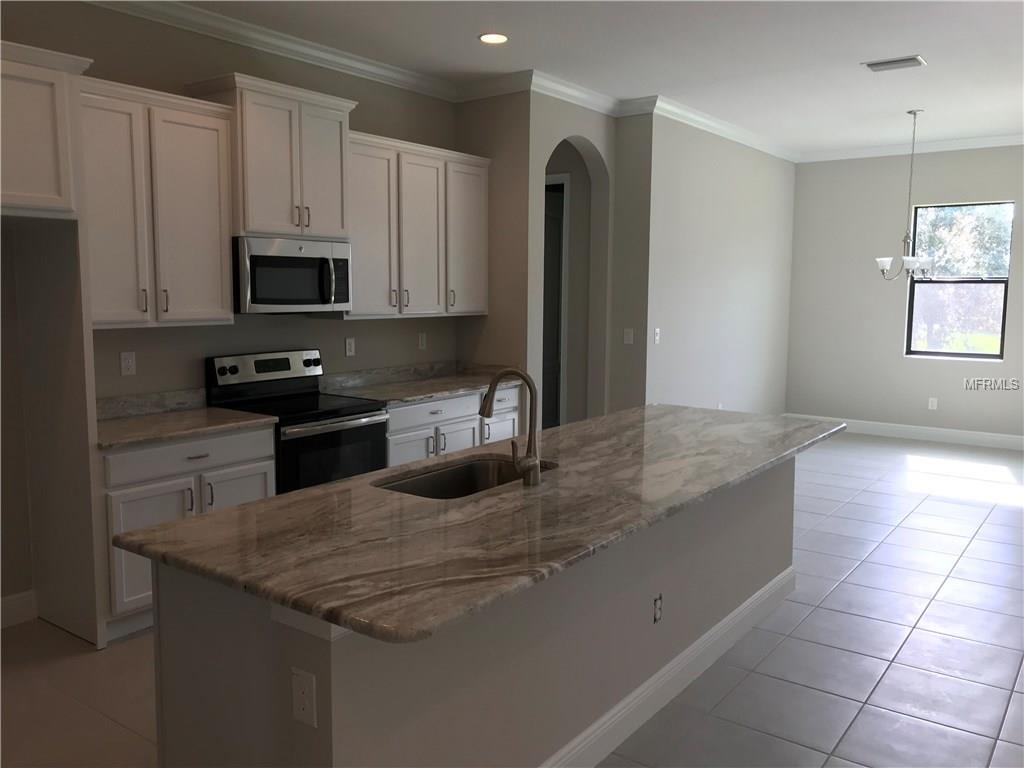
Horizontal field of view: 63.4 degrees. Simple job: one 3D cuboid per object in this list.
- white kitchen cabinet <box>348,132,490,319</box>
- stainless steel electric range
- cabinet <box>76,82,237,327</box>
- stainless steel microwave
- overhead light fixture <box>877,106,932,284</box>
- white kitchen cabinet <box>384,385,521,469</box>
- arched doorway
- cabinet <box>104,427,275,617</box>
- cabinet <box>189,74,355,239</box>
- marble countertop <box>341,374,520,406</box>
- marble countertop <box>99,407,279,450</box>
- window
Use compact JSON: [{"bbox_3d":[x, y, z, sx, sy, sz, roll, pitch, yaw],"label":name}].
[{"bbox_3d":[-0.710,-1.018,5.599,0.341,1.123,1.383,5,8,37],"label":"white kitchen cabinet"},{"bbox_3d":[-1.213,0.427,4.787,0.673,1.182,0.767,5,8,37],"label":"stainless steel electric range"},{"bbox_3d":[-1.864,-0.846,4.068,0.341,1.123,0.928,5,8,37],"label":"cabinet"},{"bbox_3d":[-1.335,-0.621,4.760,0.397,0.403,0.765,5,8,37],"label":"stainless steel microwave"},{"bbox_3d":[3.304,-1.558,6.874,0.492,1.381,0.492,5,8,37],"label":"overhead light fixture"},{"bbox_3d":[-0.601,0.465,5.683,0.632,0.845,1.383,5,8,37],"label":"white kitchen cabinet"},{"bbox_3d":[0.442,-0.536,6.476,0.173,2.721,0.916,5,8,37],"label":"arched doorway"},{"bbox_3d":[-1.754,0.627,4.151,0.632,0.825,0.928,5,8,37],"label":"cabinet"},{"bbox_3d":[-1.327,-1.219,4.682,0.417,0.803,0.805,5,8,37],"label":"cabinet"},{"bbox_3d":[-0.591,0.029,5.627,0.653,0.033,1.383,5,8,37],"label":"marble countertop"},{"bbox_3d":[-1.744,0.201,4.096,0.653,0.033,0.928,5,8,37],"label":"marble countertop"},{"bbox_3d":[4.522,-1.032,8.382,0.894,1.532,0.090,5,8,37],"label":"window"}]

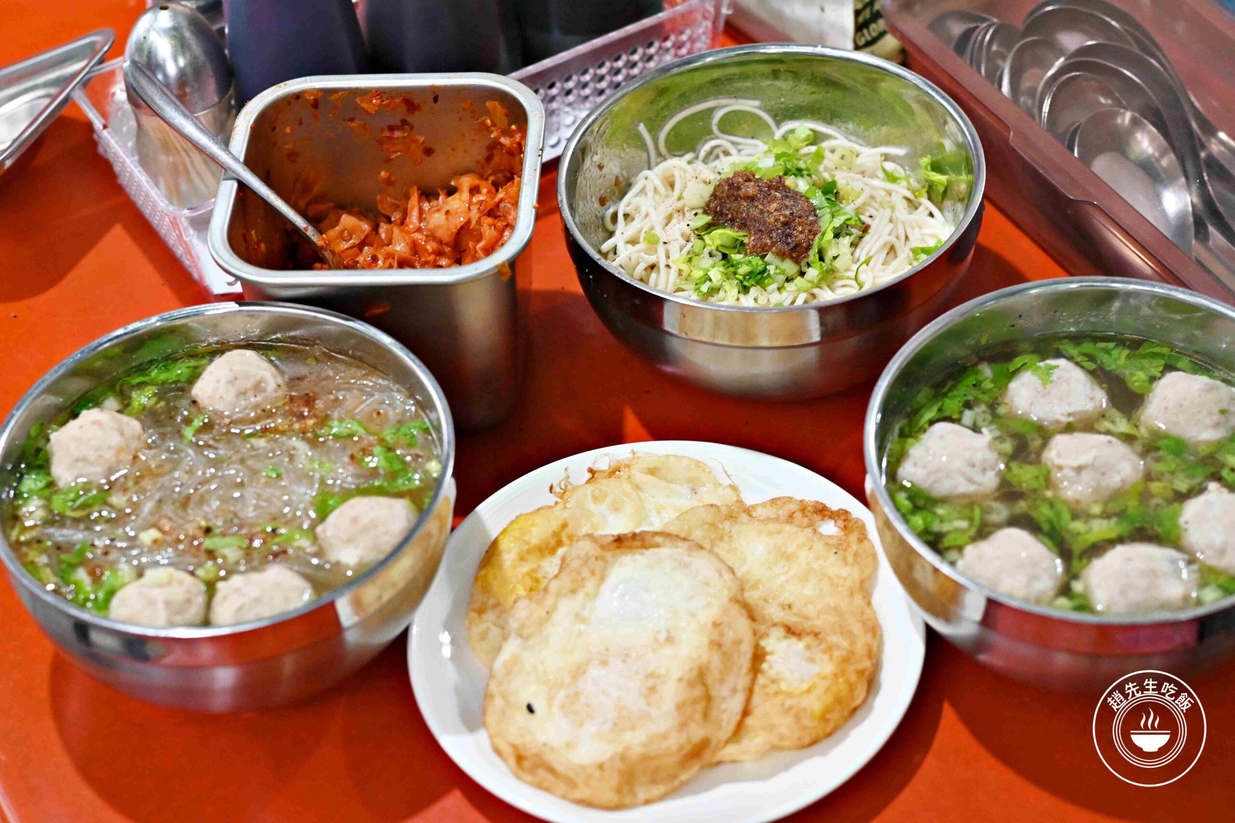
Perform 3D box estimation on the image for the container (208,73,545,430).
[{"bbox_3d":[-0.091,-0.061,1.055,0.128,0.093,0.130,-1,45,5],"label":"container"}]

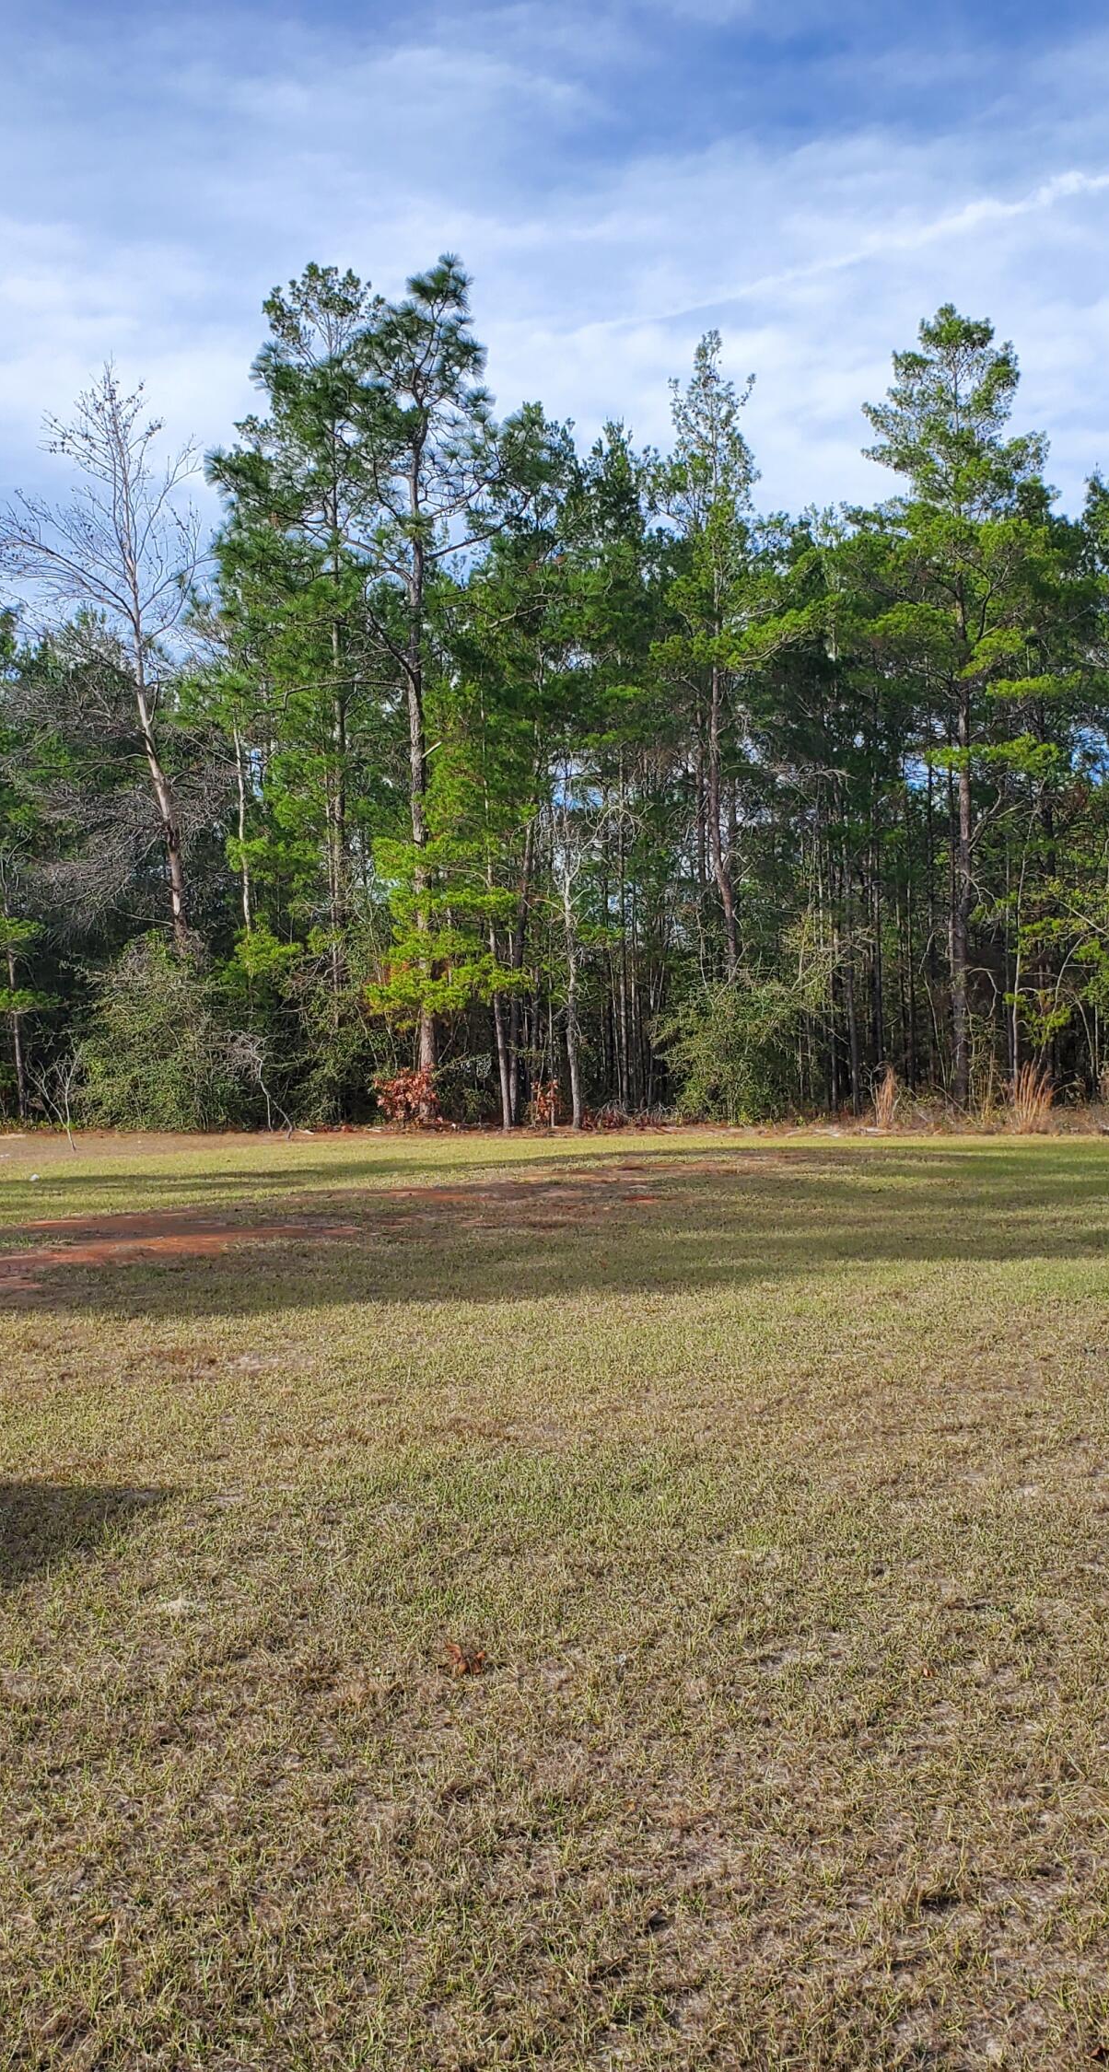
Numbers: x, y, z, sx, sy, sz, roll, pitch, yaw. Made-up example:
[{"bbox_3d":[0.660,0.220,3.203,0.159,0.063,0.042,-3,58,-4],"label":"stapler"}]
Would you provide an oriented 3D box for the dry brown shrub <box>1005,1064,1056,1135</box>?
[{"bbox_3d":[7.800,1.026,34.000,0.840,1.170,0.820,0,0,0],"label":"dry brown shrub"}]

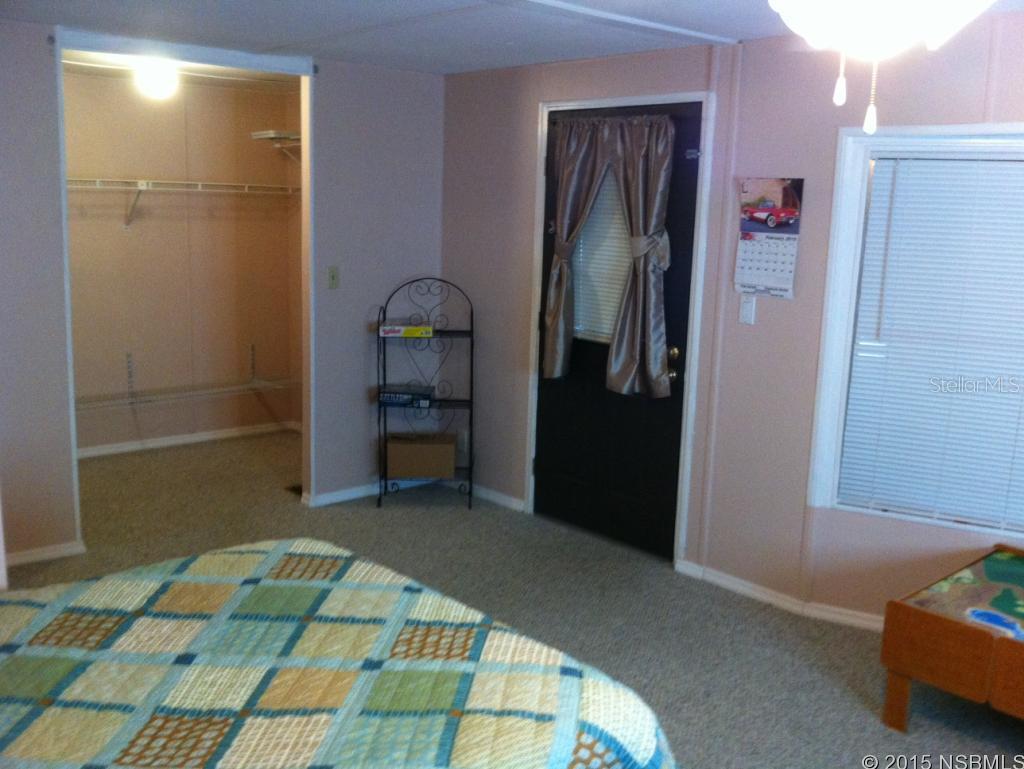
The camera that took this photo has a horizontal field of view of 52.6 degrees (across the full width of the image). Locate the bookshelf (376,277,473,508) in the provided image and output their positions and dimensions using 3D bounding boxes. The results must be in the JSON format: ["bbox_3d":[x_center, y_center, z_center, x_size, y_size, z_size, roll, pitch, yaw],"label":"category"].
[{"bbox_3d":[-0.417,0.045,5.165,0.455,1.129,0.225,1,10,-1],"label":"bookshelf"}]

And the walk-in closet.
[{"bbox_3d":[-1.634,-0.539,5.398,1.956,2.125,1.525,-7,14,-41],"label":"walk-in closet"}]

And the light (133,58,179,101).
[{"bbox_3d":[-1.766,-1.509,5.128,0.185,0.190,0.185,-7,14,-41],"label":"light"}]

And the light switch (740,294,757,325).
[{"bbox_3d":[0.918,-0.290,4.023,0.017,0.115,0.069,-7,14,-41],"label":"light switch"}]

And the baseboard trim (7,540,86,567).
[{"bbox_3d":[-1.943,0.703,4.307,0.336,0.060,0.015,-7,14,-41],"label":"baseboard trim"}]

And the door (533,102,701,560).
[{"bbox_3d":[0.451,-0.246,4.652,0.050,1.935,0.881,-7,14,-41],"label":"door"}]

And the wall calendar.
[{"bbox_3d":[0.969,-0.556,3.931,0.012,0.440,0.276,-7,14,-41],"label":"wall calendar"}]

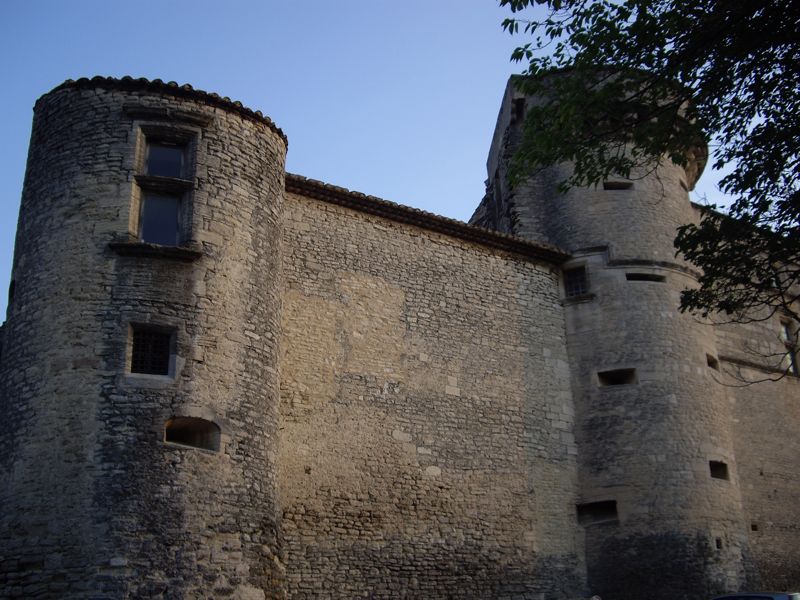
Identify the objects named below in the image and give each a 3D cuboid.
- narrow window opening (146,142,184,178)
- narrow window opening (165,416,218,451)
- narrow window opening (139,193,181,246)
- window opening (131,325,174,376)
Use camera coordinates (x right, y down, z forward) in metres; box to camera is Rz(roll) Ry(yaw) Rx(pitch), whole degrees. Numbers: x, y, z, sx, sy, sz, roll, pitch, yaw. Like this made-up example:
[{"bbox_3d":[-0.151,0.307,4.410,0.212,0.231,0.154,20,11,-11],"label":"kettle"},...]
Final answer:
[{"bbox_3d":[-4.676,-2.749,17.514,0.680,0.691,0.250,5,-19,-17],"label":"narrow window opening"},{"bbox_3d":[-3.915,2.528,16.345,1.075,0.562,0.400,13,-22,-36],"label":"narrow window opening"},{"bbox_3d":[-4.685,-1.542,17.117,0.708,1.047,0.250,5,-19,-17],"label":"narrow window opening"},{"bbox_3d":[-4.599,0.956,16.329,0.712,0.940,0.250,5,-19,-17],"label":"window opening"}]

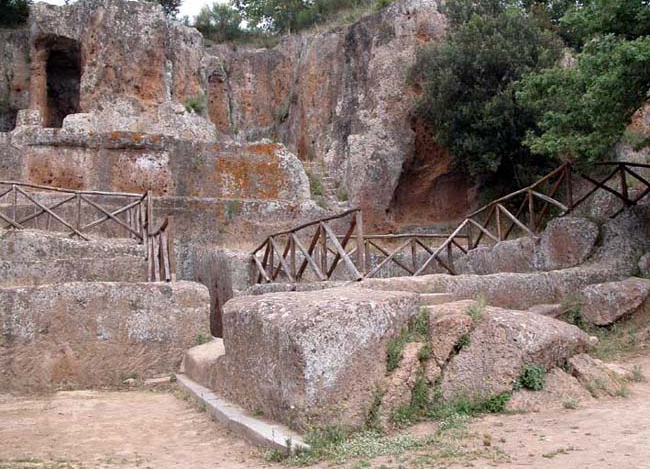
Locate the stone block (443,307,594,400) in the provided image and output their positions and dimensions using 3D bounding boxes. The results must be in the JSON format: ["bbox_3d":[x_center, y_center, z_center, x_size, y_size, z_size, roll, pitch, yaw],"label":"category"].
[{"bbox_3d":[2.310,1.383,7.702,1.650,0.920,1.150,1,-2,-23],"label":"stone block"}]

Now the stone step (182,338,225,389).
[{"bbox_3d":[-1.430,1.678,8.341,0.650,0.460,1.050,2,-3,-36],"label":"stone step"}]

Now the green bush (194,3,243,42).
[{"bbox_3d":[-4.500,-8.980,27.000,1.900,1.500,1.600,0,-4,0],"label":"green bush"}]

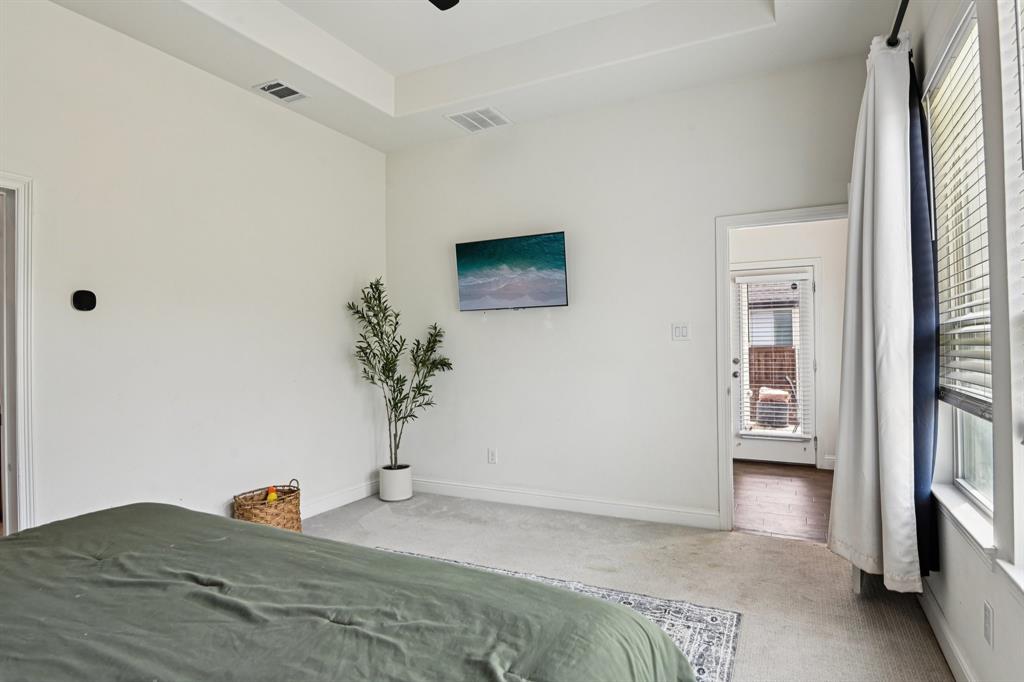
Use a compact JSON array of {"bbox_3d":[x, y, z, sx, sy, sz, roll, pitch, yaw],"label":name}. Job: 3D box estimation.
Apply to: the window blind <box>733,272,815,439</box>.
[{"bbox_3d":[2.714,0.163,5.633,0.720,1.700,0.060,-1,-1,28],"label":"window blind"}]

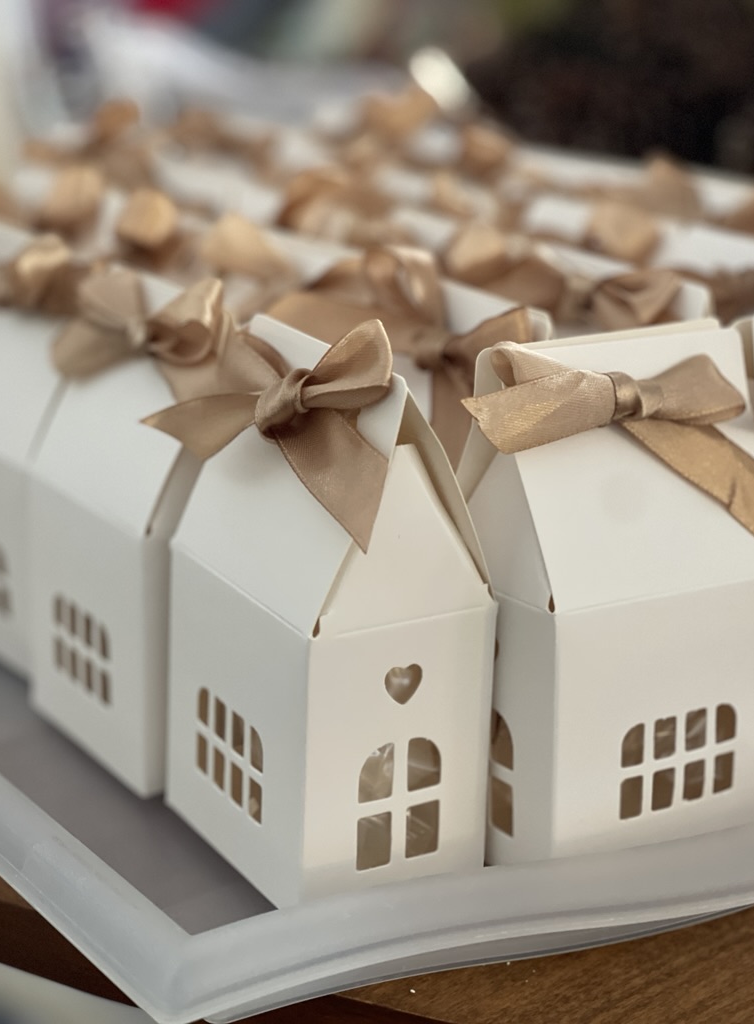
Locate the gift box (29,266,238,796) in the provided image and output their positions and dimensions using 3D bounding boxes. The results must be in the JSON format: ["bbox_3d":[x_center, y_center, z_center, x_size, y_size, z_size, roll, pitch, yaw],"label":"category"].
[{"bbox_3d":[-0.084,0.002,0.753,0.072,0.185,0.105,-9,20,-32],"label":"gift box"}]

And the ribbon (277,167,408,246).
[{"bbox_3d":[-0.018,-0.156,0.968,0.037,0.041,0.082,-8,19,-30],"label":"ribbon"}]

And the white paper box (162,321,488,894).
[{"bbox_3d":[-0.018,0.031,0.660,0.072,0.185,0.105,-8,19,-30],"label":"white paper box"}]

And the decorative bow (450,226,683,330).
[{"bbox_3d":[0.077,-0.097,0.788,0.044,0.044,0.108,-8,19,-30],"label":"decorative bow"}]

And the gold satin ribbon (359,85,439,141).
[{"bbox_3d":[0.017,-0.301,1.432,0.035,0.041,0.072,-8,19,-30],"label":"gold satin ribbon"}]

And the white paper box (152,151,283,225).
[{"bbox_3d":[-0.091,-0.107,1.108,0.072,0.185,0.105,-8,19,-30],"label":"white paper box"}]

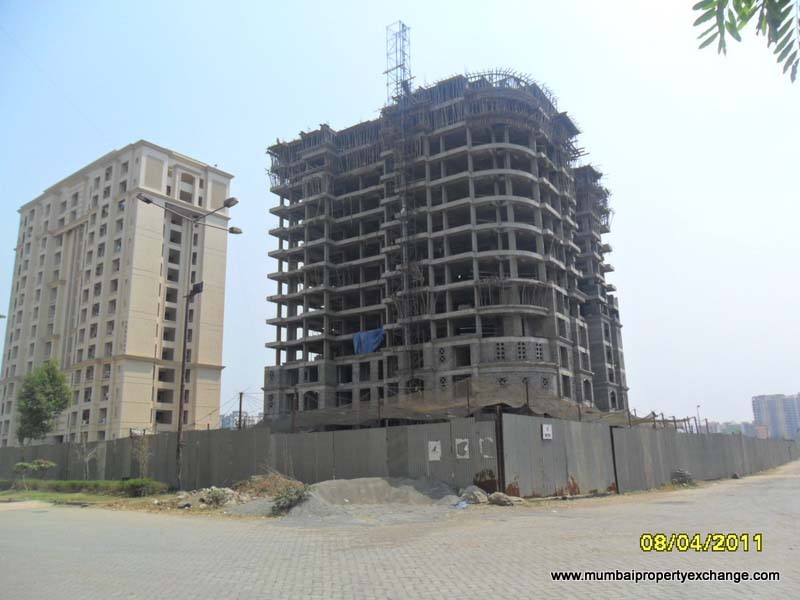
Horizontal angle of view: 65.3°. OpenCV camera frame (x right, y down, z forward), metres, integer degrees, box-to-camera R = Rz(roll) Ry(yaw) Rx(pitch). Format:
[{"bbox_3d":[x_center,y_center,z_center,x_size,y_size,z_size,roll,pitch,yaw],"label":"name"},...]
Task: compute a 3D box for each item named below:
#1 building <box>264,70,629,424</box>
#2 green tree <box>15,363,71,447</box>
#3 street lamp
[{"bbox_3d":[7.474,0.275,86.572,37.700,41.200,38.600,-9,-15,31],"label":"building"},{"bbox_3d":[-24.587,8.108,42.835,3.373,7.916,3.373,6,-15,-29],"label":"green tree"},{"bbox_3d":[-7.183,1.499,23.259,2.625,10.634,4.950,-10,-16,33],"label":"street lamp"}]

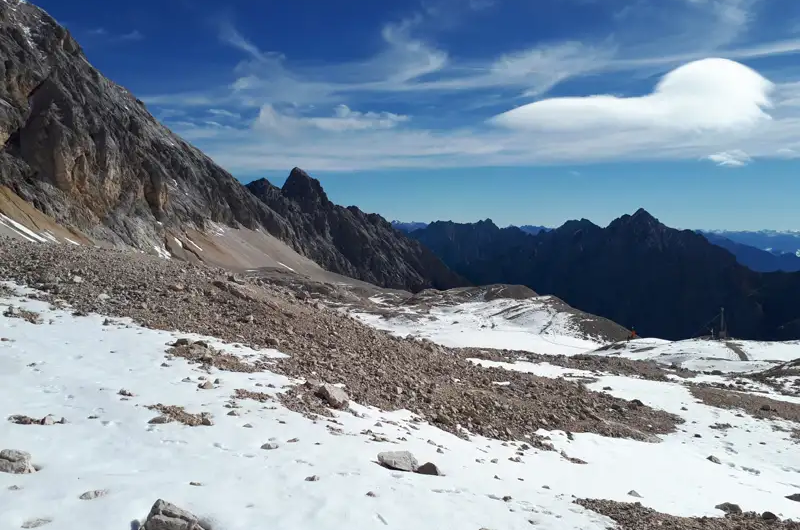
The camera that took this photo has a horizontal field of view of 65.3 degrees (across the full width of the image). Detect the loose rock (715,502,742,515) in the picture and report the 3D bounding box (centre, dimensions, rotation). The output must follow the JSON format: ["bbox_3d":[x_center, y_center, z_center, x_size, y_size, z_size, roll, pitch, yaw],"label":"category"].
[{"bbox_3d":[8.686,6.439,16.500,0.720,0.340,0.520,0,3,0],"label":"loose rock"}]

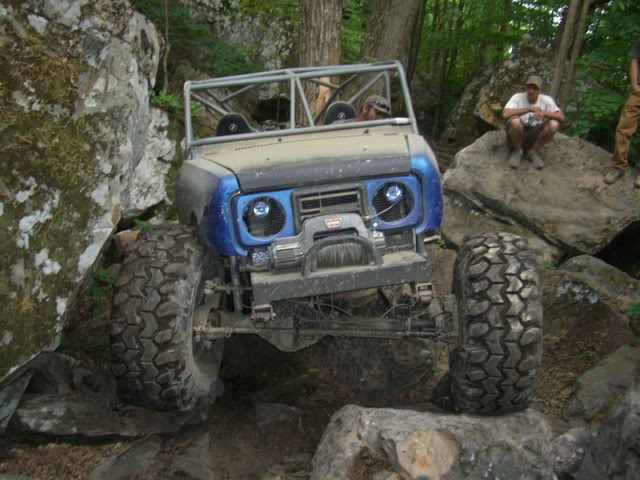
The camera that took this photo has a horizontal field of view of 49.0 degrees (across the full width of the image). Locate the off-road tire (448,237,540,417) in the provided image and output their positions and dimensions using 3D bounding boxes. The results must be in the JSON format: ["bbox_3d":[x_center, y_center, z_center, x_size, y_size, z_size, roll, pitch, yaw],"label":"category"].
[{"bbox_3d":[0.918,0.435,3.729,0.366,0.943,0.943,2,7,6],"label":"off-road tire"}]

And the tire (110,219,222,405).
[{"bbox_3d":[-0.763,0.394,3.646,0.366,0.943,0.943,2,7,4],"label":"tire"}]

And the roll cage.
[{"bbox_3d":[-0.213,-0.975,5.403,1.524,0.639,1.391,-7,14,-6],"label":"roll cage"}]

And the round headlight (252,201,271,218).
[{"bbox_3d":[-0.298,-0.155,3.574,0.088,0.088,0.077,-7,14,-6],"label":"round headlight"}]

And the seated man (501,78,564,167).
[{"bbox_3d":[2.163,-1.206,7.150,0.640,0.950,0.720,2,7,13],"label":"seated man"}]

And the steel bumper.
[{"bbox_3d":[0.086,0.170,3.365,0.824,0.124,0.206,-7,14,-6],"label":"steel bumper"}]

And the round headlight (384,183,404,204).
[{"bbox_3d":[0.387,-0.241,3.646,0.088,0.088,0.077,-7,14,-6],"label":"round headlight"}]

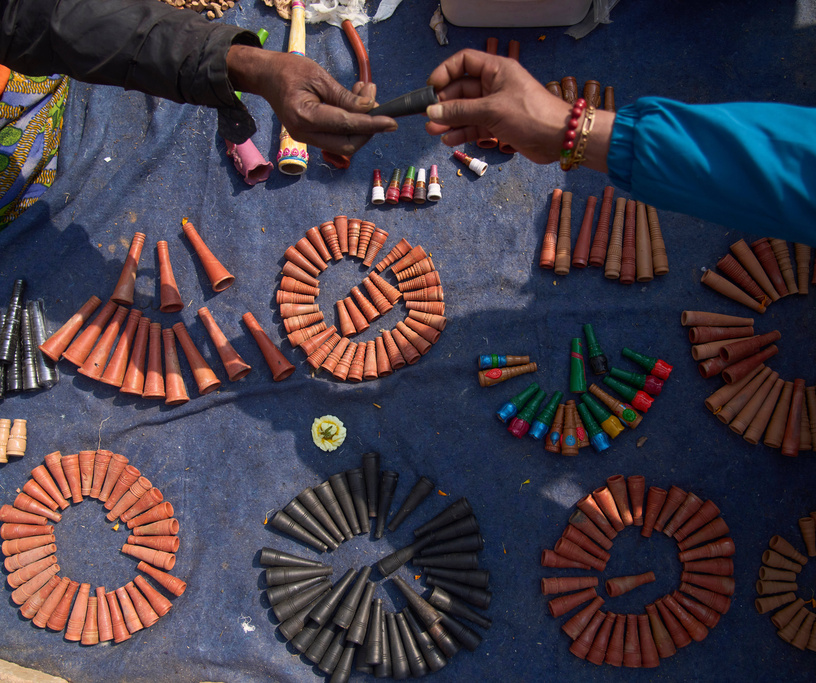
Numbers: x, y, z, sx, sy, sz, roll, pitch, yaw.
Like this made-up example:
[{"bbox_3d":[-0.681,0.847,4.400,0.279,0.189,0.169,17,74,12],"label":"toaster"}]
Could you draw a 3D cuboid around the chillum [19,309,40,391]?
[{"bbox_3d":[-0.545,0.011,0.980,0.023,0.023,0.119,-9,80,-1],"label":"chillum"}]

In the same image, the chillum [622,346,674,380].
[{"bbox_3d":[0.352,0.030,1.009,0.073,0.024,0.024,27,86,12],"label":"chillum"}]

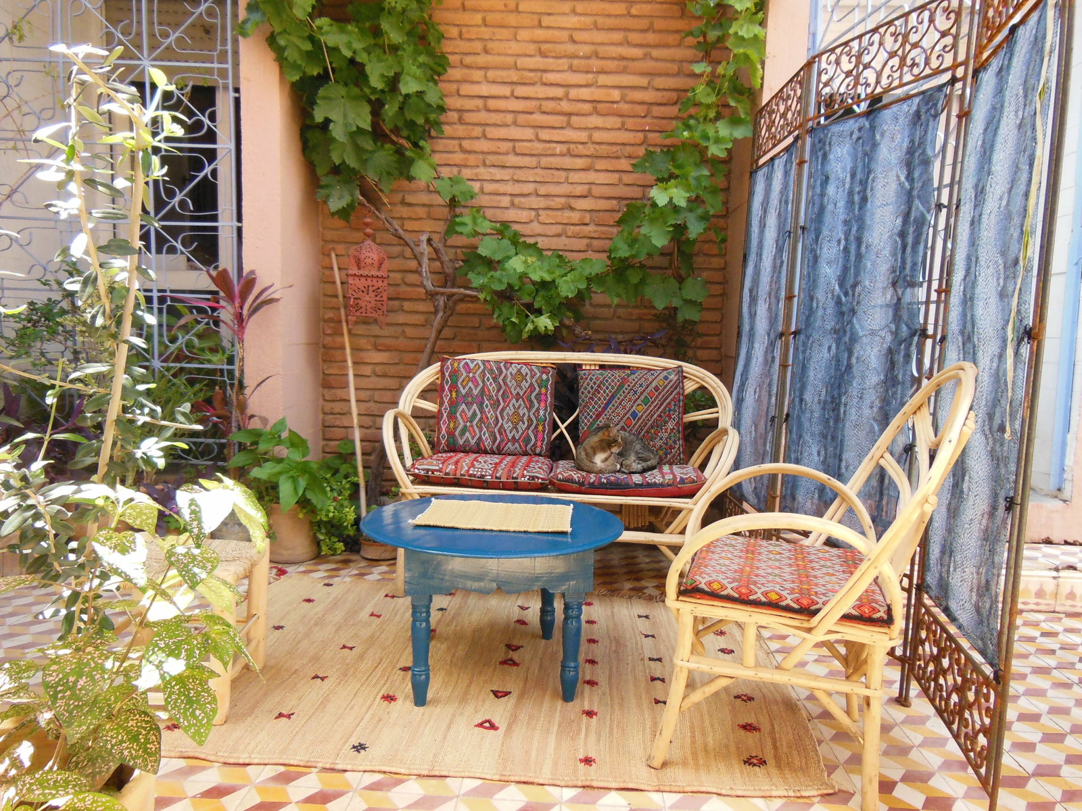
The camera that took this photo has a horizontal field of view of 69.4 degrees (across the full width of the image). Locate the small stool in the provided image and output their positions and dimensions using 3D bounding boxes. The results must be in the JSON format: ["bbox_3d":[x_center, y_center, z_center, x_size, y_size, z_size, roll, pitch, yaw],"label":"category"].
[{"bbox_3d":[-0.902,0.545,1.952,0.352,0.366,0.348,1,5,-3],"label":"small stool"}]

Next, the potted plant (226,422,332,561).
[{"bbox_3d":[-1.070,0.330,3.195,0.406,0.562,0.364,2,5,2],"label":"potted plant"}]

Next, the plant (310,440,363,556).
[{"bbox_3d":[-0.857,0.376,3.268,0.224,0.478,0.229,2,5,2],"label":"plant"}]

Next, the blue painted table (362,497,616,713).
[{"bbox_3d":[-0.132,0.524,2.175,0.718,0.423,0.718,1,5,-8],"label":"blue painted table"}]

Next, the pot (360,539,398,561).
[{"bbox_3d":[-0.665,0.587,3.259,0.175,0.071,0.175,2,5,0],"label":"pot"}]

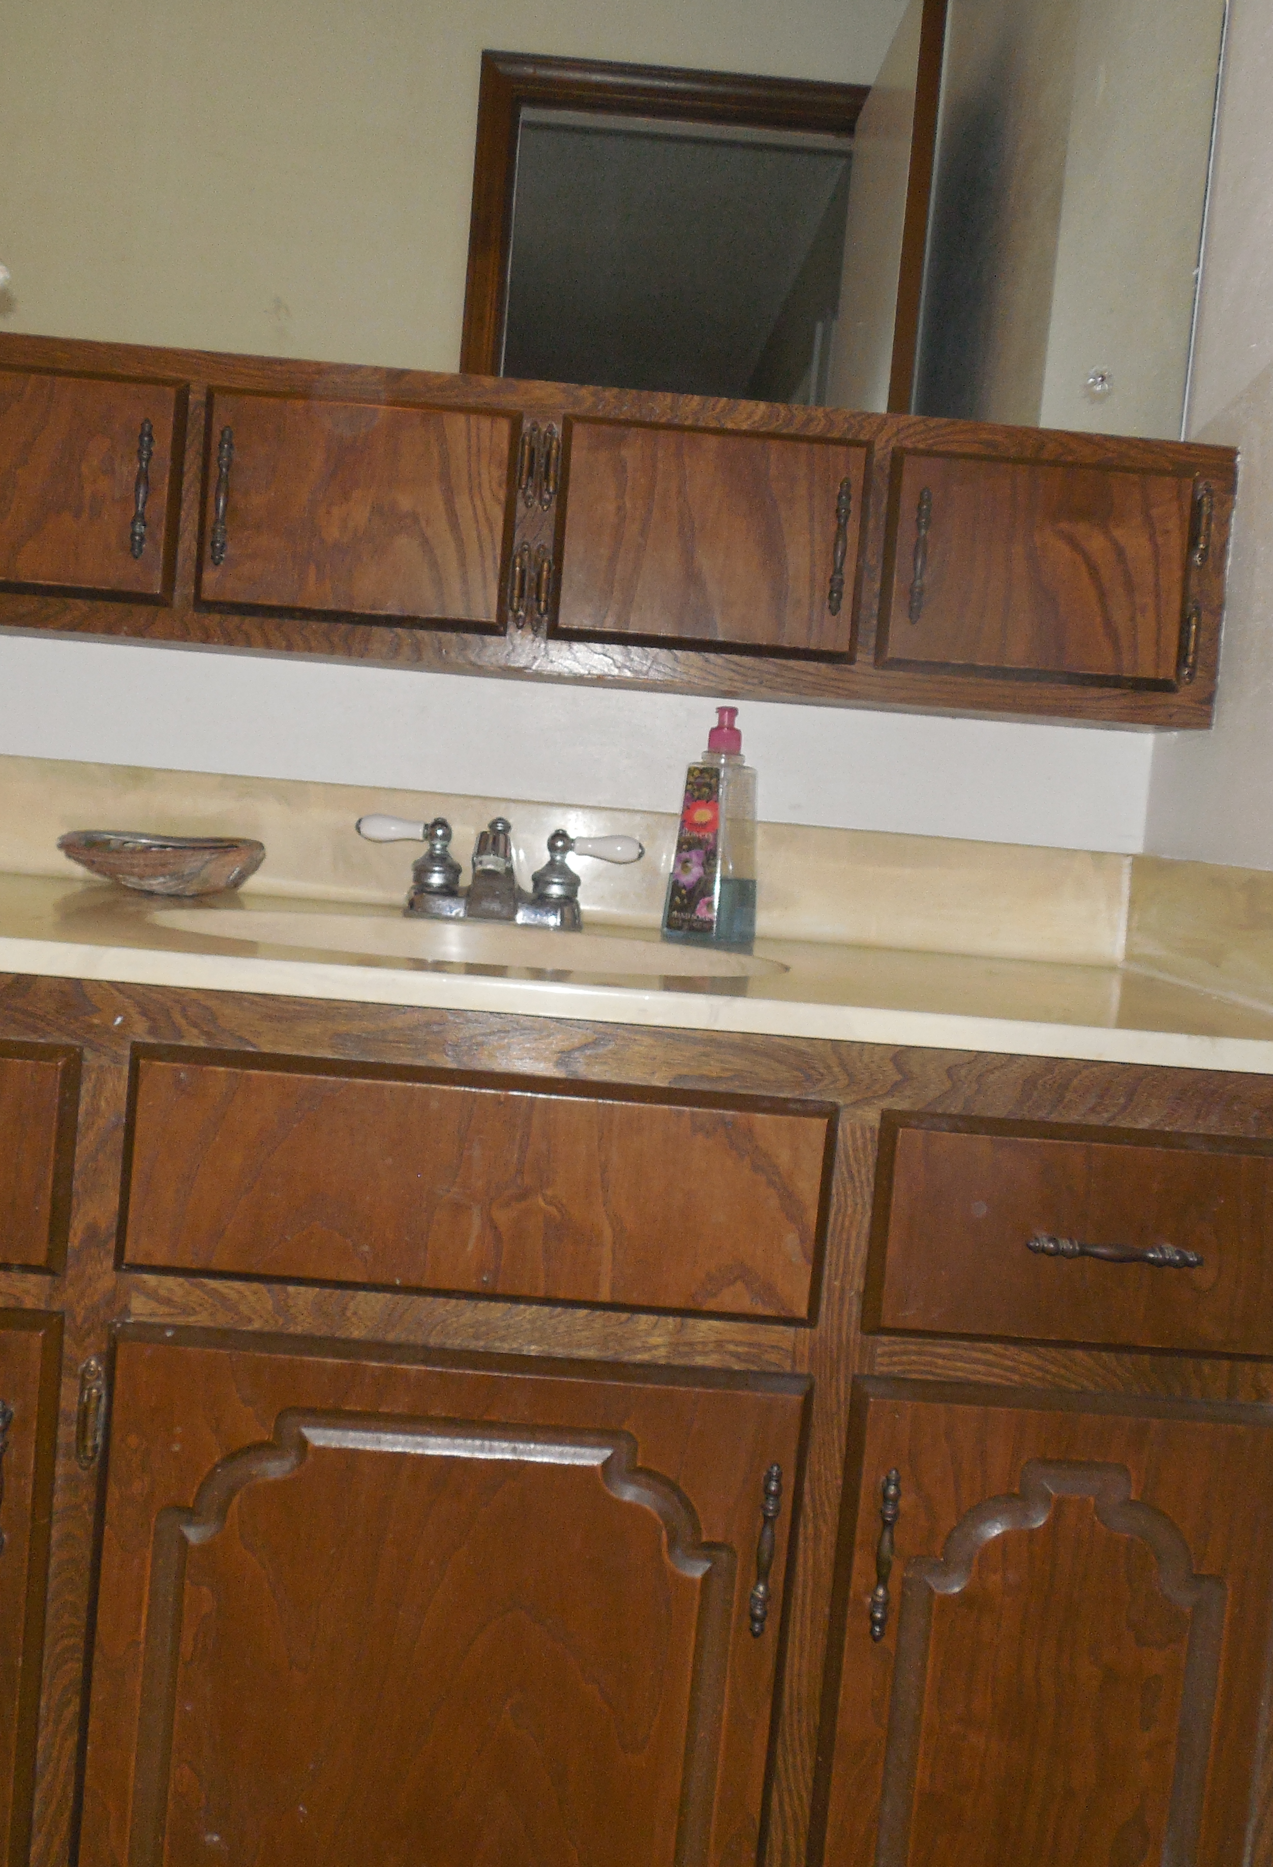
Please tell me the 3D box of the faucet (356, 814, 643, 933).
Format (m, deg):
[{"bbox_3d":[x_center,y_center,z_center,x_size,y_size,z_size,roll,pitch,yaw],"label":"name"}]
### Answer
[{"bbox_3d":[-0.116,-0.049,1.488,0.245,0.086,0.148,5,4,-3],"label":"faucet"}]

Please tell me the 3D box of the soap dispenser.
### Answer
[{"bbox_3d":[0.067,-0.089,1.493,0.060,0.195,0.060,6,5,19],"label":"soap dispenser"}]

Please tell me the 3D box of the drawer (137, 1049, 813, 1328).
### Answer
[{"bbox_3d":[-0.099,0.160,1.125,0.441,0.145,0.020,5,4,-3],"label":"drawer"}]

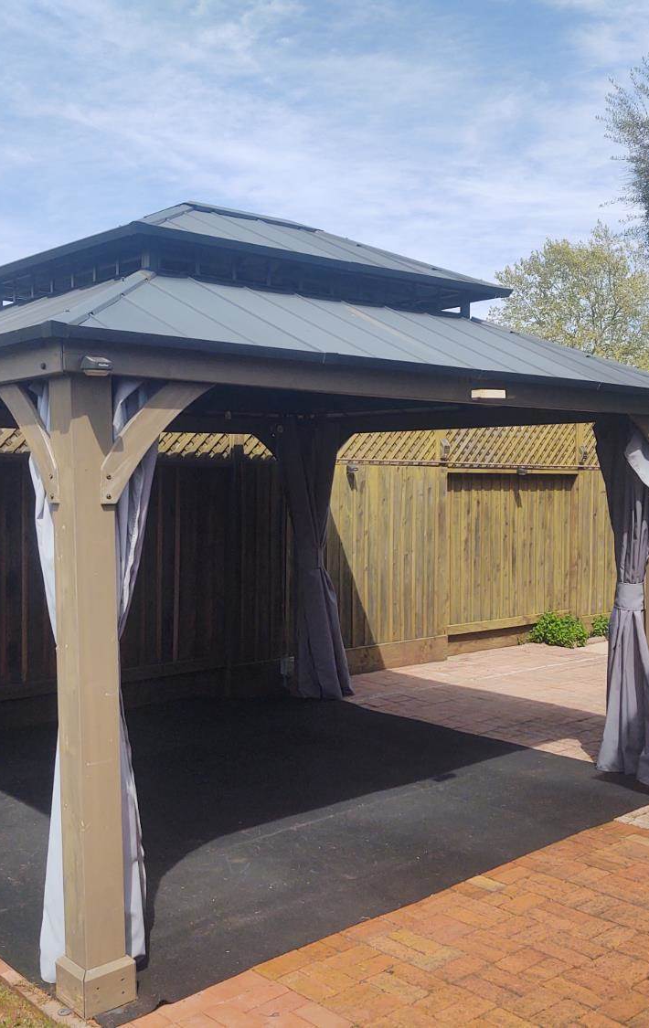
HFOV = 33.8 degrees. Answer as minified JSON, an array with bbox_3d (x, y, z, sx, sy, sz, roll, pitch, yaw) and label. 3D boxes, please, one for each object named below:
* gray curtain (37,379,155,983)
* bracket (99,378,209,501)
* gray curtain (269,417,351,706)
[{"bbox_3d":[-0.771,0.558,3.602,0.280,1.950,0.260,-3,3,-42],"label":"gray curtain"},{"bbox_3d":[-0.543,-0.243,3.475,0.440,0.392,0.037,-3,3,-42],"label":"bracket"},{"bbox_3d":[-0.099,0.325,7.685,0.340,1.930,0.340,-3,3,-42],"label":"gray curtain"}]

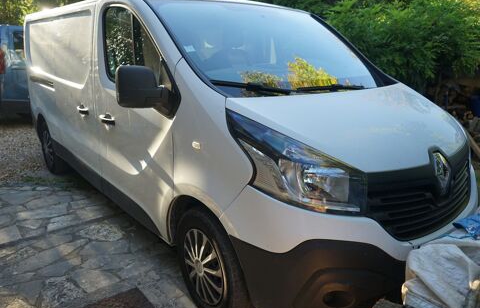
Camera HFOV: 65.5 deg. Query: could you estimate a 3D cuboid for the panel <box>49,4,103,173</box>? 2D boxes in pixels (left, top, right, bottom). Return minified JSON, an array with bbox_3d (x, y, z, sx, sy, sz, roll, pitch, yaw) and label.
[{"bbox_3d":[-1.425,-0.531,3.349,0.200,1.410,1.180,-12,20,-38],"label":"panel"}]

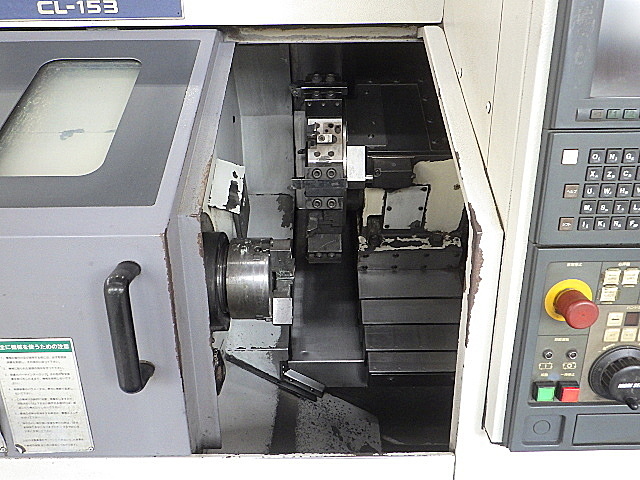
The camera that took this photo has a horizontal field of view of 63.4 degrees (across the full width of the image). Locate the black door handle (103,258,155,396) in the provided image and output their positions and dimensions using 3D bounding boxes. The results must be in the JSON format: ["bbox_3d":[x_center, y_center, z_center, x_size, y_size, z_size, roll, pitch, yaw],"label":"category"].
[{"bbox_3d":[-0.251,0.121,0.679,0.032,0.174,0.057,-1,19,-1],"label":"black door handle"}]

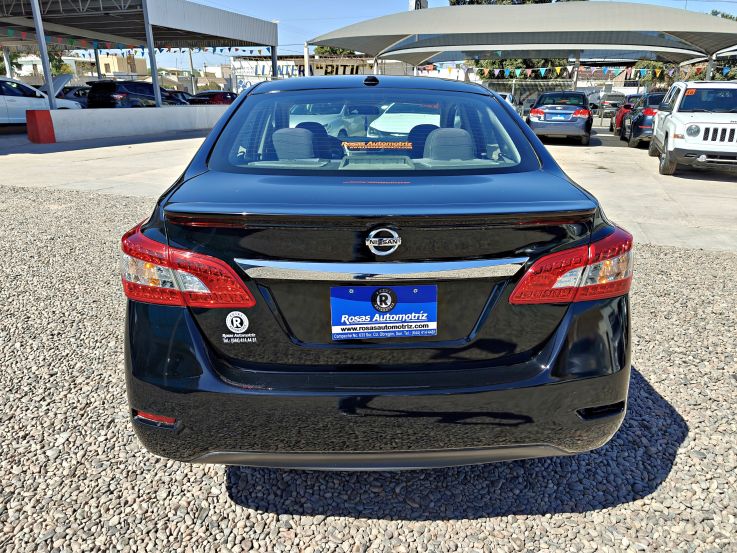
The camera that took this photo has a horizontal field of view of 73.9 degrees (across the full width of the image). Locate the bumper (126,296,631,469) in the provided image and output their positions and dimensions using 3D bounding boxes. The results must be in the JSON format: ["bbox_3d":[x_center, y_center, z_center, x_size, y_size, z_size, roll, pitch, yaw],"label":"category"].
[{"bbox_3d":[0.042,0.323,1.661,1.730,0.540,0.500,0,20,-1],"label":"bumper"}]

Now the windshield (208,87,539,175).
[{"bbox_3d":[0.023,-0.654,2.163,1.360,0.110,0.600,0,51,-1],"label":"windshield"}]

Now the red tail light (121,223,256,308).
[{"bbox_3d":[-0.577,-0.049,1.589,0.475,0.245,0.350,0,20,-1],"label":"red tail light"}]

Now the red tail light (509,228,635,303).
[{"bbox_3d":[0.657,-0.060,1.614,0.475,0.245,0.350,0,20,-1],"label":"red tail light"}]

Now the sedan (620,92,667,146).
[{"bbox_3d":[8.740,-4.726,14.628,1.800,1.470,4.450,7,22,19],"label":"sedan"}]

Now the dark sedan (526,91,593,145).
[{"bbox_3d":[6.063,-4.998,15.368,1.820,1.470,4.580,8,22,21],"label":"dark sedan"}]

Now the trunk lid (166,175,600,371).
[{"bbox_3d":[0.038,-0.077,1.705,1.340,0.500,0.700,0,20,-1],"label":"trunk lid"}]

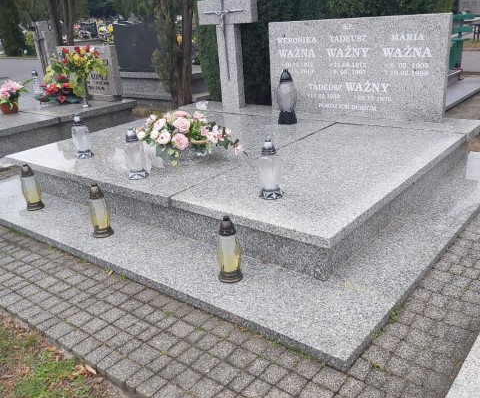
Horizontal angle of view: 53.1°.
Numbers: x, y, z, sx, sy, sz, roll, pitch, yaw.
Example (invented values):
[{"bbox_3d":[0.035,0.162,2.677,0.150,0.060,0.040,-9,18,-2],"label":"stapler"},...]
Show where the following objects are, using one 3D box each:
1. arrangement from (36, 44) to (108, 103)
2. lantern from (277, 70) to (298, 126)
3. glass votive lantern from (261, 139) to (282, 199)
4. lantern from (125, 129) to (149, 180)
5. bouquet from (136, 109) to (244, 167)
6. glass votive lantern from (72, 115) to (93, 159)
[{"bbox_3d":[-2.062,-1.528,5.872,0.737,0.718,0.446,13,27,37],"label":"arrangement"},{"bbox_3d":[0.422,-0.926,4.334,0.165,0.466,0.165,-4,21,2],"label":"lantern"},{"bbox_3d":[0.166,-0.168,2.635,0.131,0.322,0.131,-4,21,2],"label":"glass votive lantern"},{"bbox_3d":[-0.686,-0.300,3.147,0.134,0.326,0.134,13,27,37],"label":"lantern"},{"bbox_3d":[-0.379,-0.477,3.546,0.776,0.320,0.407,13,27,37],"label":"bouquet"},{"bbox_3d":[-1.231,-0.483,3.733,0.131,0.323,0.131,13,27,37],"label":"glass votive lantern"}]

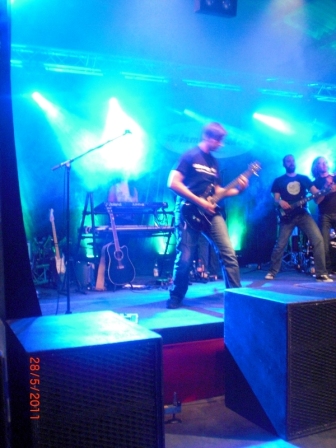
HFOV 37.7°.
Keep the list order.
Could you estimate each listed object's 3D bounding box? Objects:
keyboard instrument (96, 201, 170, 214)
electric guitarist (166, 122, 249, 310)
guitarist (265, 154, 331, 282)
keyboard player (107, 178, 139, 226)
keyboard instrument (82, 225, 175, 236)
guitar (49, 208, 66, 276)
[{"bbox_3d":[-0.500,-0.223,6.650,0.980,0.100,0.290,0,-18,-27],"label":"keyboard instrument"},{"bbox_3d":[0.369,-0.100,4.600,0.720,1.720,0.530,0,0,-40],"label":"electric guitarist"},{"bbox_3d":[1.712,-0.080,6.500,0.800,1.680,0.500,0,0,0],"label":"guitarist"},{"bbox_3d":[-0.671,-0.090,7.100,0.520,1.700,0.420,0,0,-18],"label":"keyboard player"},{"bbox_3d":[-0.523,0.087,6.600,1.250,0.130,0.330,0,0,-27],"label":"keyboard instrument"},{"bbox_3d":[-1.420,0.258,6.350,0.070,0.970,0.310,-14,-7,31],"label":"guitar"}]

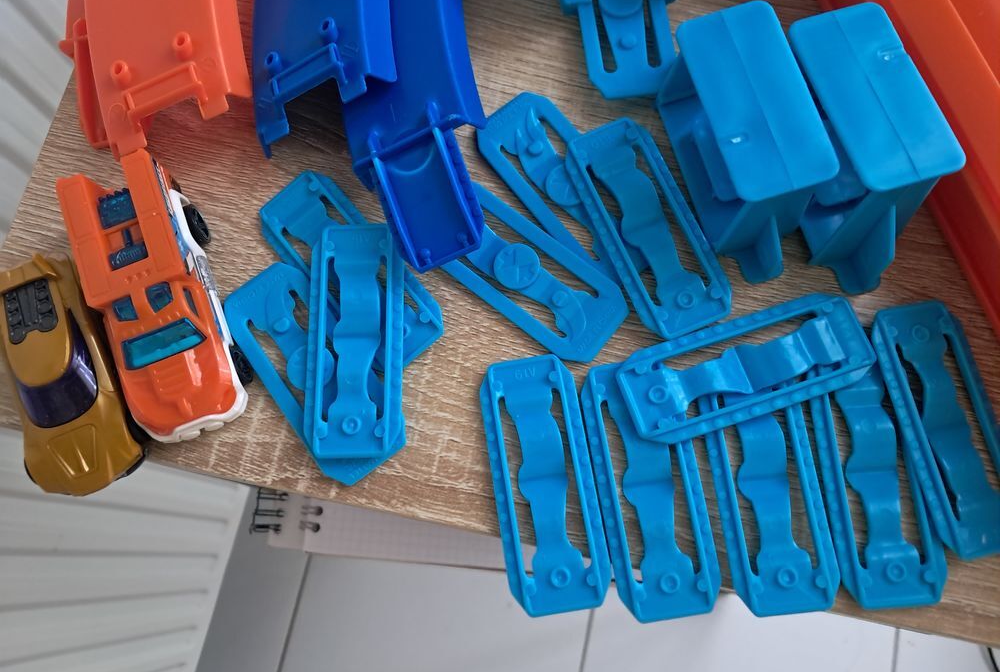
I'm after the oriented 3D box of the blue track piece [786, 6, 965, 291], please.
[{"bbox_3d":[0.095,-0.056,0.215,0.027,0.038,0.074,-16,74,-1],"label":"blue track piece"}]

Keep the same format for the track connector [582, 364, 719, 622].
[{"bbox_3d":[0.040,0.040,0.210,0.027,0.006,0.068,-10,74,1],"label":"track connector"}]

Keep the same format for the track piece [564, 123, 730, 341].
[{"bbox_3d":[0.041,-0.031,0.218,0.026,0.007,0.065,-22,74,-4],"label":"track piece"}]

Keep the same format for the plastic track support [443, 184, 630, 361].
[{"bbox_3d":[0.005,-0.020,0.231,0.068,0.006,0.027,37,80,13],"label":"plastic track support"}]

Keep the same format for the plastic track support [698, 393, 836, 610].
[{"bbox_3d":[0.071,0.038,0.208,0.027,0.006,0.068,-8,74,2],"label":"plastic track support"}]

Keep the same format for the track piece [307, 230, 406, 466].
[{"bbox_3d":[-0.039,0.000,0.212,0.026,0.007,0.065,-2,73,2],"label":"track piece"}]

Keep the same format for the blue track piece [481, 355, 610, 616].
[{"bbox_3d":[0.012,0.039,0.212,0.027,0.006,0.068,-10,74,1],"label":"blue track piece"}]

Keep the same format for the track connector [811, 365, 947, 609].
[{"bbox_3d":[0.100,0.036,0.207,0.027,0.006,0.068,-6,74,2],"label":"track connector"}]

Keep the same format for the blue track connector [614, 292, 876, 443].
[{"bbox_3d":[0.064,0.008,0.204,0.065,0.007,0.026,-18,74,-3],"label":"blue track connector"}]

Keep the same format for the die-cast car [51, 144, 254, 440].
[{"bbox_3d":[-0.094,-0.009,0.211,0.030,0.025,0.078,-21,74,-4],"label":"die-cast car"}]

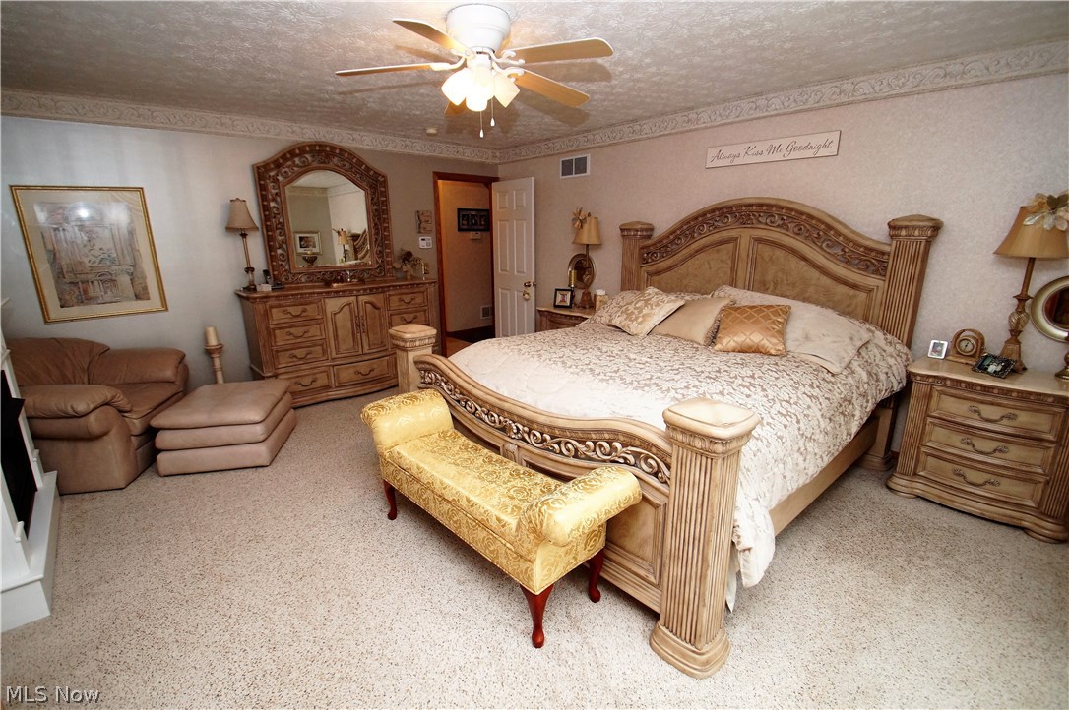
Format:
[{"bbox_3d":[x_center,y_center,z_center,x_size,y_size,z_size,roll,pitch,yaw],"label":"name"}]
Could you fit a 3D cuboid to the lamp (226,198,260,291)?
[{"bbox_3d":[-2.432,-0.919,3.744,0.245,0.760,0.245,-14,21,-39],"label":"lamp"}]

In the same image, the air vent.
[{"bbox_3d":[0.403,-1.935,4.572,0.025,0.200,0.420,-14,21,-39],"label":"air vent"}]

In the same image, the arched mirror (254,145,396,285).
[{"bbox_3d":[-1.941,-1.331,4.240,1.140,1.250,0.080,-14,21,-39],"label":"arched mirror"}]

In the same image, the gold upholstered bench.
[{"bbox_3d":[-0.273,0.657,2.171,1.495,0.645,0.430,15,22,42],"label":"gold upholstered bench"}]

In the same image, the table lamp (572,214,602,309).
[{"bbox_3d":[0.526,-0.923,4.417,0.300,0.905,0.300,-1,16,0],"label":"table lamp"}]

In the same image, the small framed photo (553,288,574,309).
[{"bbox_3d":[0.295,-0.584,4.532,0.185,0.205,0.030,7,6,24],"label":"small framed photo"}]

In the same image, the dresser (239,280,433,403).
[{"bbox_3d":[-1.766,-0.137,4.310,1.660,1.020,0.520,-15,21,-40],"label":"dresser"}]

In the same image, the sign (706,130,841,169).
[{"bbox_3d":[1.677,-1.477,3.230,0.020,0.155,0.913,-15,21,-40],"label":"sign"}]

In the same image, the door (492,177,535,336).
[{"bbox_3d":[-0.237,-1.004,5.345,0.040,2.030,0.720,-15,21,-40],"label":"door"}]

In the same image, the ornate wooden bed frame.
[{"bbox_3d":[0.747,-0.108,2.821,2.310,1.710,2.170,-14,21,-39],"label":"ornate wooden bed frame"}]

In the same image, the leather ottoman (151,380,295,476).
[{"bbox_3d":[-2.197,0.493,3.240,0.664,0.410,0.667,-4,16,-11],"label":"leather ottoman"}]

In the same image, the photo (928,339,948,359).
[{"bbox_3d":[2.409,-0.025,2.665,0.025,0.098,0.073,-1,13,-42],"label":"photo"}]

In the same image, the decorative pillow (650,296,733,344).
[{"bbox_3d":[1.155,-0.279,3.287,0.460,0.140,0.440,13,60,40],"label":"decorative pillow"}]

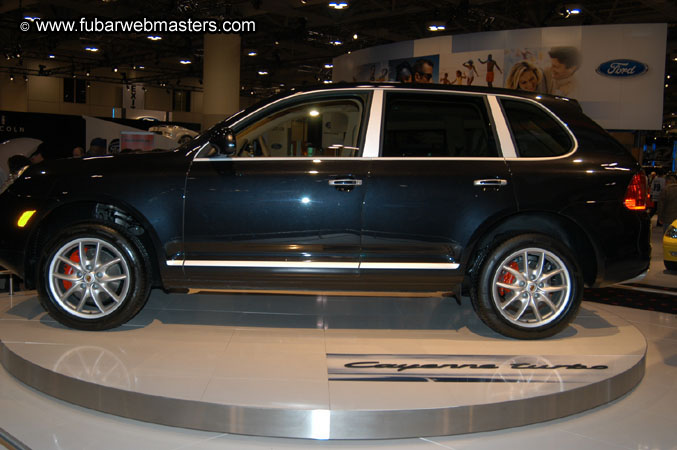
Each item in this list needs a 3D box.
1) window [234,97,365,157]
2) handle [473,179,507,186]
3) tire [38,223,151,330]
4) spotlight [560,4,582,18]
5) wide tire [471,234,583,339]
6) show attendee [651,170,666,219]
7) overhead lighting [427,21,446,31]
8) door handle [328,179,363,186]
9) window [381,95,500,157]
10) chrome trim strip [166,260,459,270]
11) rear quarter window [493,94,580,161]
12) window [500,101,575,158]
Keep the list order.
[{"bbox_3d":[-0.255,-0.640,4.459,0.851,0.434,0.050,1,-16,-2],"label":"window"},{"bbox_3d":[0.983,-0.273,4.367,0.219,0.041,0.050,1,4,-2],"label":"handle"},{"bbox_3d":[-1.595,0.328,4.459,0.715,0.710,0.280,1,4,-2],"label":"tire"},{"bbox_3d":[8.822,-8.049,25.497,0.720,0.360,0.620,2,4,0],"label":"spotlight"},{"bbox_3d":[1.258,0.397,4.535,0.715,0.710,0.280,1,4,-2],"label":"wide tire"},{"bbox_3d":[9.529,-0.818,20.120,0.520,1.696,0.360,4,5,30],"label":"show attendee"},{"bbox_3d":[4.142,-8.410,28.581,0.800,0.360,0.650,2,4,0],"label":"overhead lighting"},{"bbox_3d":[0.047,-0.271,4.345,0.216,0.041,0.050,1,4,-2],"label":"door handle"},{"bbox_3d":[0.681,-0.659,4.495,0.764,0.464,0.050,1,-16,-2],"label":"window"},{"bbox_3d":[-0.156,0.258,4.356,1.886,0.035,0.030,1,4,-1],"label":"chrome trim strip"},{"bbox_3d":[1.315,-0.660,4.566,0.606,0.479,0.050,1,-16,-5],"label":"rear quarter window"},{"bbox_3d":[1.342,-0.655,4.568,0.478,0.433,0.050,1,-16,-5],"label":"window"}]

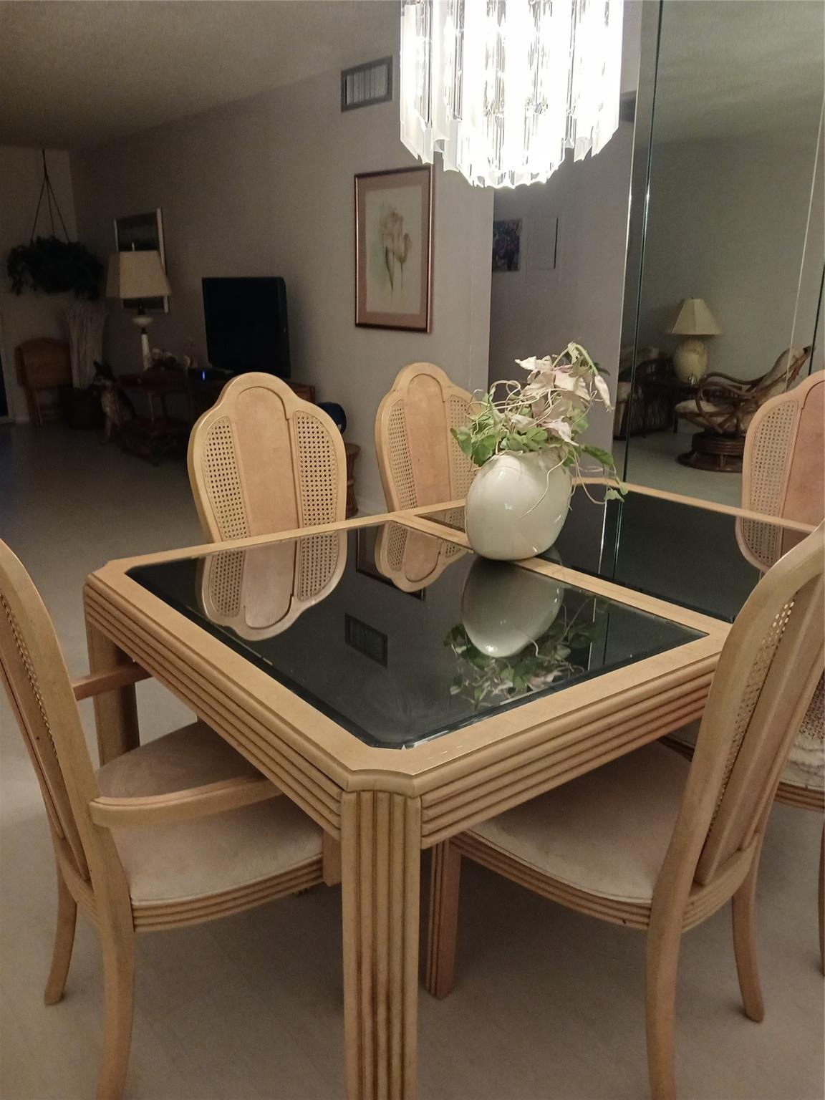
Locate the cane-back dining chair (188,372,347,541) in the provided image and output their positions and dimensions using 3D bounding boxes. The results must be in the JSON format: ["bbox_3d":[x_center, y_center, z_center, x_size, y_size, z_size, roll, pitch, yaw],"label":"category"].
[{"bbox_3d":[-0.217,0.150,2.074,0.500,1.100,0.600,-13,22,-39],"label":"cane-back dining chair"}]

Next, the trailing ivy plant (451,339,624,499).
[{"bbox_3d":[0.265,-0.271,1.793,0.365,0.320,0.310,3,17,7],"label":"trailing ivy plant"}]

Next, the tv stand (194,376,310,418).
[{"bbox_3d":[-1.078,-0.766,5.733,0.420,0.690,0.980,-12,21,-37],"label":"tv stand"}]

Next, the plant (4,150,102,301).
[{"bbox_3d":[-3.113,-2.796,7.409,0.830,1.220,0.720,-6,18,-21],"label":"plant"}]

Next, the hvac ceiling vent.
[{"bbox_3d":[-0.254,-2.449,4.521,0.025,0.203,0.459,-12,21,-37],"label":"hvac ceiling vent"}]

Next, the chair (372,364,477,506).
[{"bbox_3d":[0.195,0.040,2.458,0.500,1.100,0.600,-14,22,-39],"label":"chair"}]

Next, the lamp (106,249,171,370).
[{"bbox_3d":[-2.087,-1.825,6.577,0.390,0.910,0.360,-12,21,-37],"label":"lamp"}]

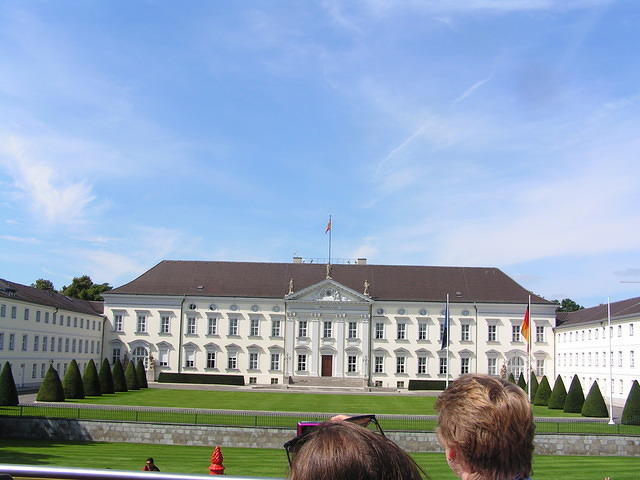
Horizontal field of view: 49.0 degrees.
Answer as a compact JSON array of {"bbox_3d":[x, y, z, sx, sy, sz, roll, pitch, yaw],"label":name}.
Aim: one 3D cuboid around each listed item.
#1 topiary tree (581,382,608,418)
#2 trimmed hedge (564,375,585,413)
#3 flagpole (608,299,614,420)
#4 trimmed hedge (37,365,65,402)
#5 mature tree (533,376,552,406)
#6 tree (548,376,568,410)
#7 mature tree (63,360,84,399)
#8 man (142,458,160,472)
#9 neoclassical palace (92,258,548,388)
[{"bbox_3d":[24.014,13.890,61.541,2.355,3.110,2.355,1,-10,1],"label":"topiary tree"},{"bbox_3d":[24.294,14.607,66.837,2.207,3.510,2.207,1,-10,1],"label":"trimmed hedge"},{"bbox_3d":[22.477,9.307,54.696,0.220,9.745,0.220,1,-10,1],"label":"flagpole"},{"bbox_3d":[-25.331,13.547,66.561,2.736,3.355,2.736,1,-10,1],"label":"trimmed hedge"},{"bbox_3d":[24.616,16.538,77.037,2.294,3.190,2.294,1,-10,1],"label":"mature tree"},{"bbox_3d":[24.496,15.557,71.975,2.296,3.395,2.296,1,-10,1],"label":"tree"},{"bbox_3d":[-24.793,14.148,71.416,2.327,3.845,2.327,1,-10,1],"label":"mature tree"},{"bbox_3d":[-4.108,6.134,16.854,0.360,1.720,0.500,10,-13,-40],"label":"man"},{"bbox_3d":[1.544,14.817,125.298,76.023,22.000,18.500,1,-10,1],"label":"neoclassical palace"}]

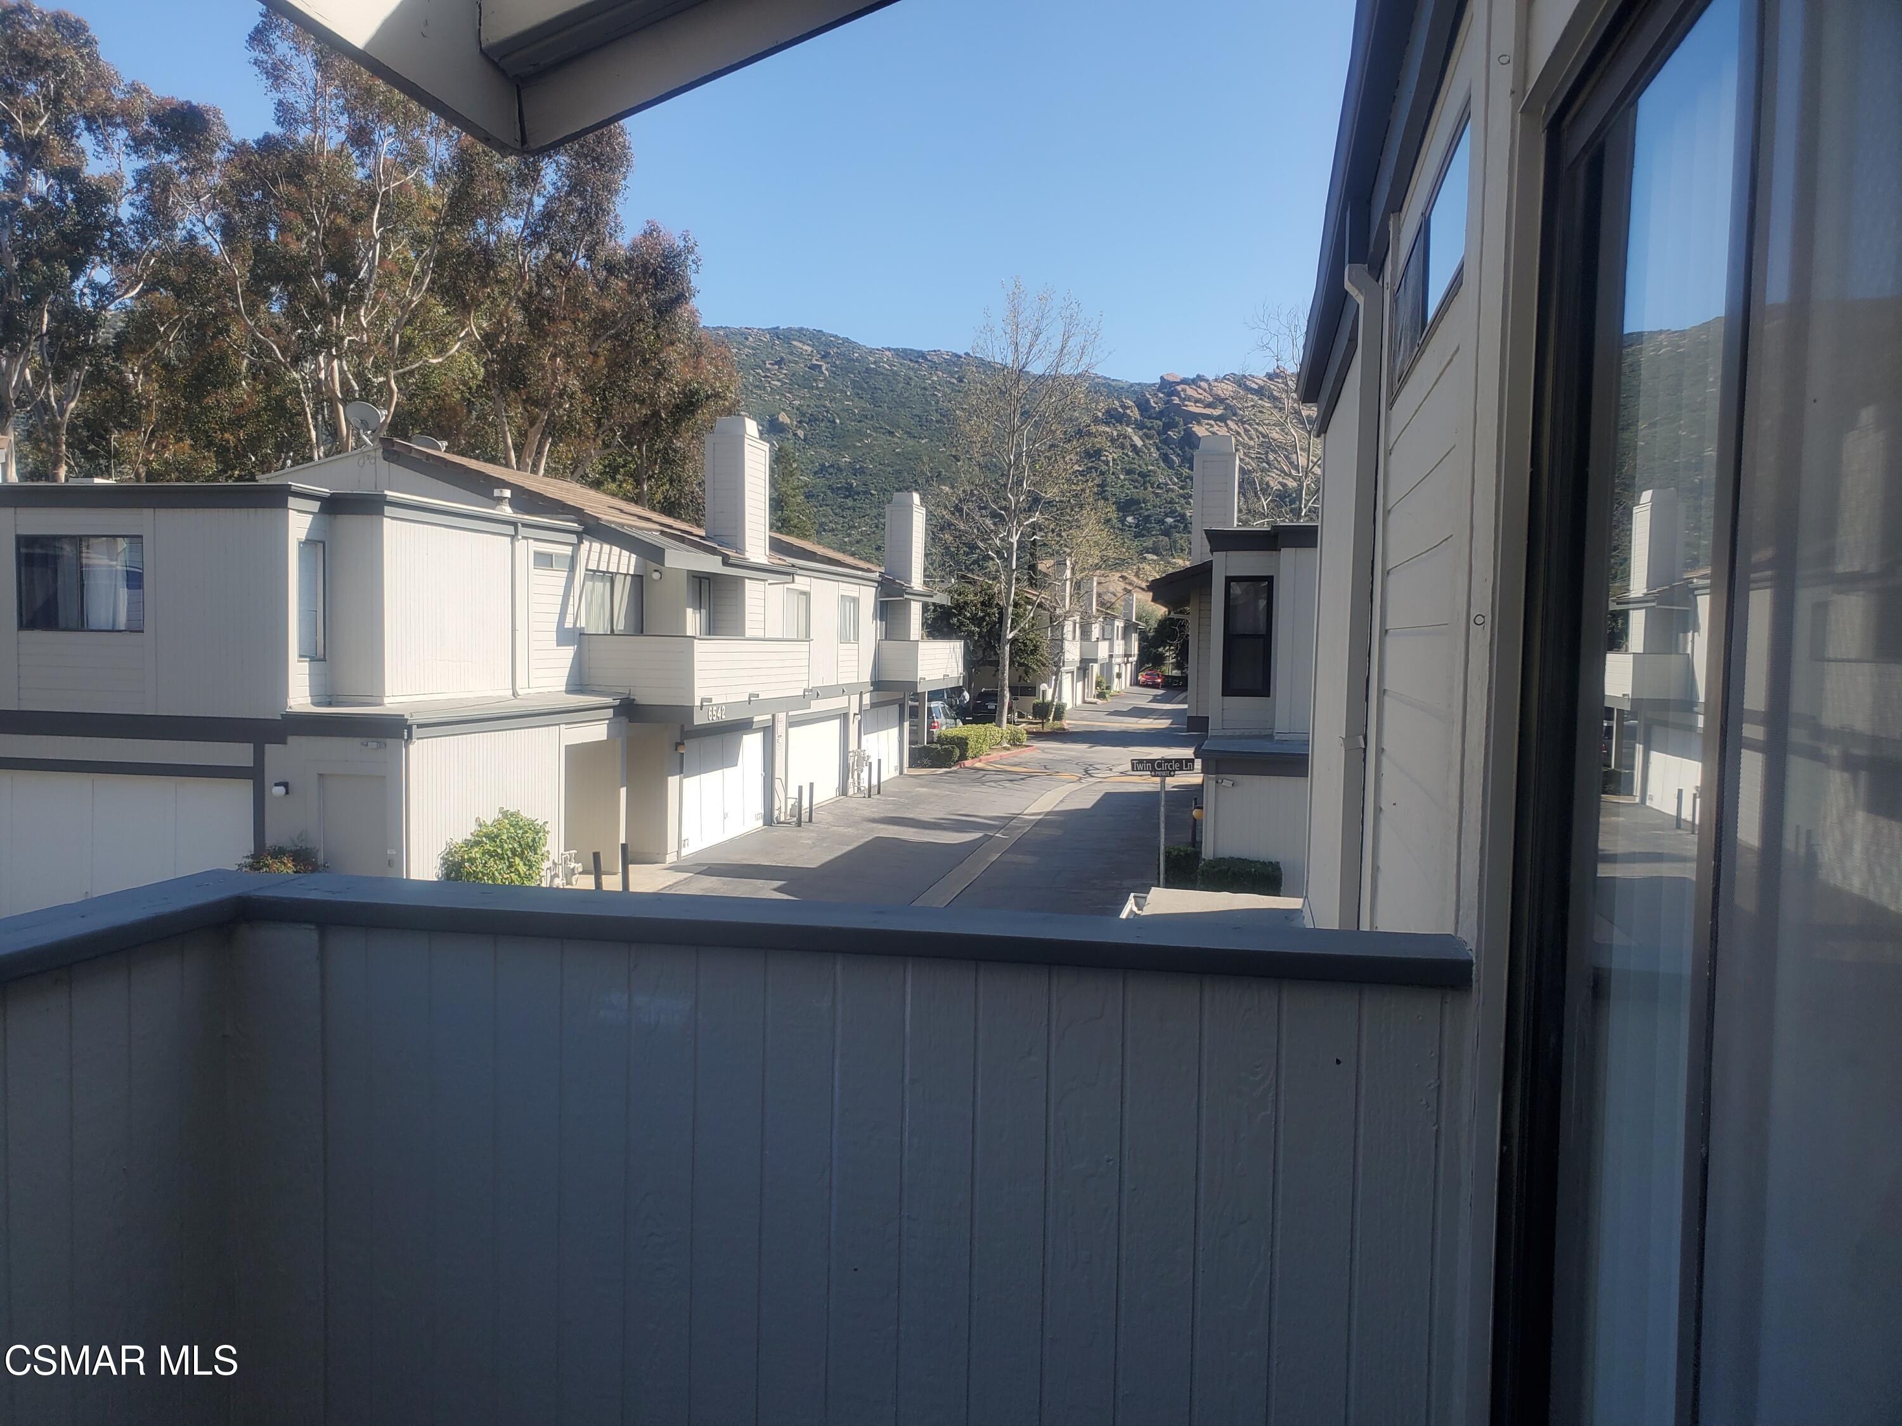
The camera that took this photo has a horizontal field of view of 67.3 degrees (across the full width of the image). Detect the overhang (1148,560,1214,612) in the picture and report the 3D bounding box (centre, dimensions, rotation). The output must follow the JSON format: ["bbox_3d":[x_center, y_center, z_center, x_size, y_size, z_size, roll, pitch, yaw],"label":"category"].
[{"bbox_3d":[4.204,-2.242,25.314,1.300,0.800,5.000,2,3,12],"label":"overhang"}]

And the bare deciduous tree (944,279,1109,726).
[{"bbox_3d":[3.034,-7.979,56.700,6.538,18.300,6.338,2,3,12],"label":"bare deciduous tree"}]

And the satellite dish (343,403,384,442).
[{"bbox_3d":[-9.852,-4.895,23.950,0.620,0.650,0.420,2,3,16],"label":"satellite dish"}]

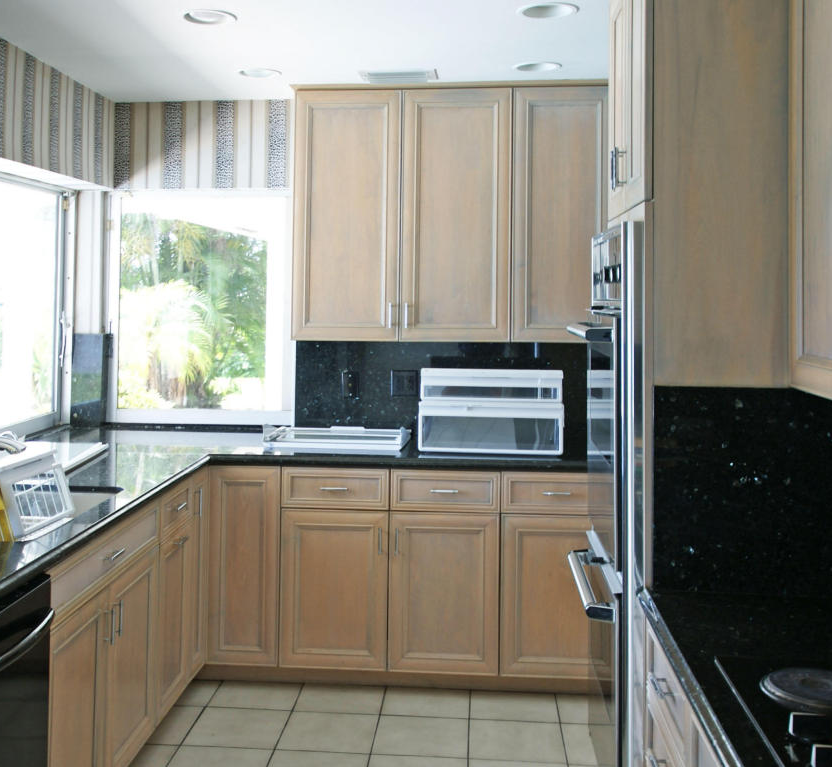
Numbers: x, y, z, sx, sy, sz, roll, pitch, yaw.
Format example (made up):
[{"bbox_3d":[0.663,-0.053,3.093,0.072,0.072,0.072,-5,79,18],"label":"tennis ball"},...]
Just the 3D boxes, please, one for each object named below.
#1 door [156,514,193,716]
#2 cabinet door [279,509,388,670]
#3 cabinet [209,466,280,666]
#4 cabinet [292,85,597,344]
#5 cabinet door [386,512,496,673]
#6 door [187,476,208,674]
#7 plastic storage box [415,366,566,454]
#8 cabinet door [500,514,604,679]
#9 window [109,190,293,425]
[{"bbox_3d":[-0.841,0.814,3.316,0.025,0.600,0.355,1,5,4],"label":"door"},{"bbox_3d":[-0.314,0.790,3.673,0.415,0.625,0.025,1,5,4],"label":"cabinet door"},{"bbox_3d":[-0.649,0.695,3.617,0.275,0.769,0.024,1,6,4],"label":"cabinet"},{"bbox_3d":[0.155,-0.658,3.793,1.254,0.972,0.320,1,6,4],"label":"cabinet"},{"bbox_3d":[0.105,0.800,3.646,0.415,0.625,0.025,1,5,4],"label":"cabinet door"},{"bbox_3d":[-0.806,0.705,3.502,0.024,0.769,0.230,1,6,4],"label":"door"},{"bbox_3d":[0.290,0.105,3.732,0.545,0.291,0.370,1,6,4],"label":"plastic storage box"},{"bbox_3d":[0.520,0.792,3.563,0.412,0.612,0.024,1,5,4],"label":"cabinet door"},{"bbox_3d":[-0.921,-0.319,4.090,0.806,0.995,0.080,1,6,4],"label":"window"}]

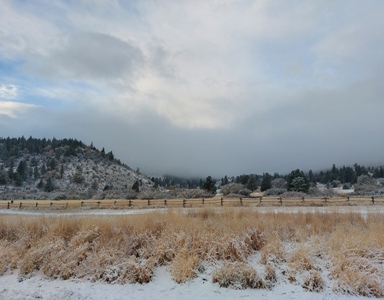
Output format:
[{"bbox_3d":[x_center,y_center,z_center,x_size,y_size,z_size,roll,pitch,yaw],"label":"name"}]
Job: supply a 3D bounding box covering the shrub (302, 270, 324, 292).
[{"bbox_3d":[1.976,2.130,4.500,0.349,0.321,0.331,0,-8,0],"label":"shrub"}]

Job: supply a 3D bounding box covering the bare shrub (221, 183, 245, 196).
[{"bbox_3d":[13.226,12.901,90.000,7.627,4.382,6.483,0,-8,0],"label":"bare shrub"}]

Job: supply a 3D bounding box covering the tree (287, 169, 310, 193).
[{"bbox_3d":[43.856,12.815,115.000,9.331,9.870,8.864,0,-8,0],"label":"tree"}]

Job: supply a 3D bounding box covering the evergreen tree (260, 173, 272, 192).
[{"bbox_3d":[32.777,14.299,122.000,5.279,8.359,5.279,0,-8,0],"label":"evergreen tree"}]

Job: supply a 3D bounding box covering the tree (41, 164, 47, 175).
[{"bbox_3d":[-117.815,15.669,220.000,4.760,8.330,4.760,0,-8,0],"label":"tree"}]

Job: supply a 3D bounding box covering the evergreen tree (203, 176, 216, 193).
[{"bbox_3d":[7.361,14.370,115.000,6.013,6.760,6.013,0,-8,0],"label":"evergreen tree"}]

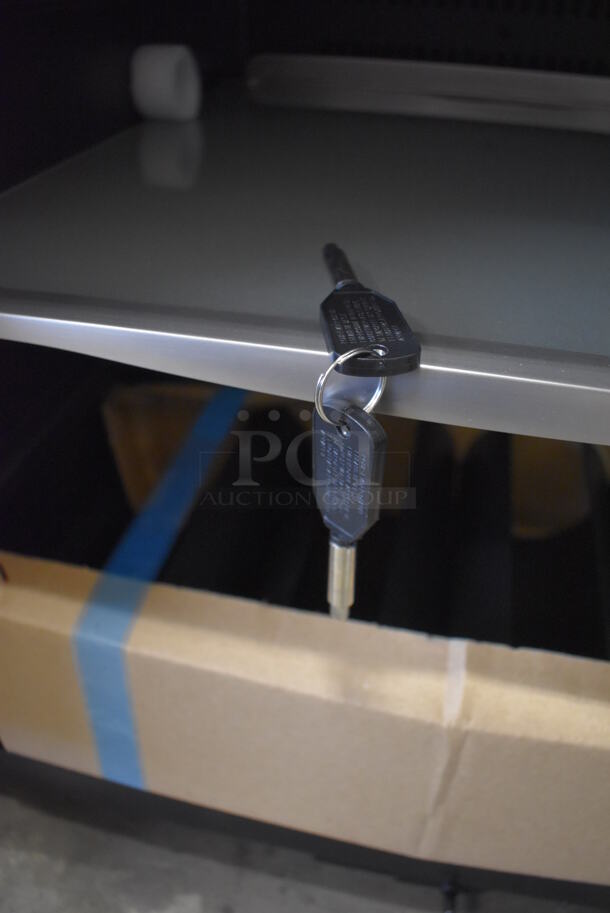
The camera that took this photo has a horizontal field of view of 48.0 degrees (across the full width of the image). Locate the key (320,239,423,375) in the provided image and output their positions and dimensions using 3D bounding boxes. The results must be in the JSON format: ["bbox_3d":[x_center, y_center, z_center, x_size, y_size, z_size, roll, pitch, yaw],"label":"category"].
[{"bbox_3d":[0.015,-0.049,0.212,0.022,0.008,0.084,-3,38,-5],"label":"key"}]

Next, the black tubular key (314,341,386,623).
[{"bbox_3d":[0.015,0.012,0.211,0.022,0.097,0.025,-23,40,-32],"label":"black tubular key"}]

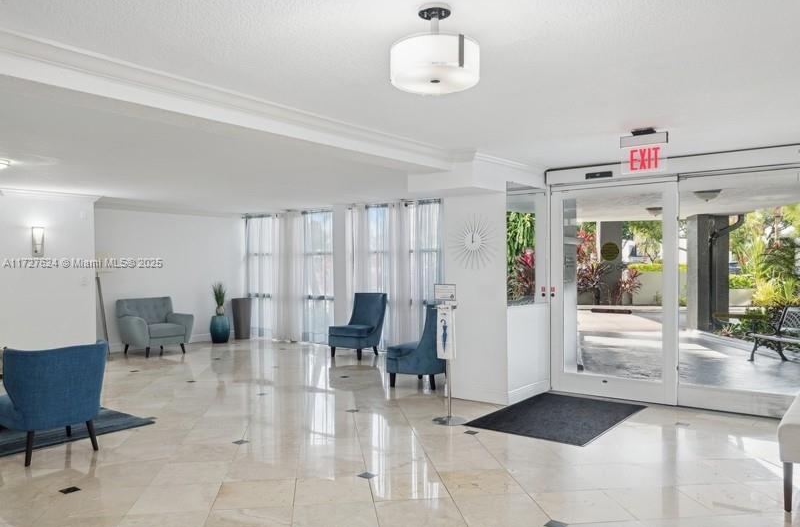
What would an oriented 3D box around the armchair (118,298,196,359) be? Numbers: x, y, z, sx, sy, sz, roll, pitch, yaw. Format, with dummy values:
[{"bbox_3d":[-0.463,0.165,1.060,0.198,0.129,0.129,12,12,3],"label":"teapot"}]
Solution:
[{"bbox_3d":[-3.932,1.026,9.712,0.870,0.870,0.790,0,-1,-45],"label":"armchair"}]

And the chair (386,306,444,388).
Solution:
[{"bbox_3d":[0.268,0.932,6.920,0.680,0.930,0.560,0,0,24],"label":"chair"}]

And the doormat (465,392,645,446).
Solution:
[{"bbox_3d":[1.486,1.383,5.512,1.035,0.012,1.645,0,0,38],"label":"doormat"}]

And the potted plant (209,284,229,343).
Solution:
[{"bbox_3d":[-3.352,0.911,11.150,0.370,1.130,0.370,0,0,0],"label":"potted plant"}]

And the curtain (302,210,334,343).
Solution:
[{"bbox_3d":[-1.427,0.218,10.432,0.770,2.360,0.100,0,0,38],"label":"curtain"}]

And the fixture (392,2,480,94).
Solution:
[{"bbox_3d":[0.146,-0.900,2.480,0.365,0.295,0.365,0,0,0],"label":"fixture"}]

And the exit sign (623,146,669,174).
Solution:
[{"bbox_3d":[1.915,-0.808,4.680,0.345,0.215,0.040,-1,-1,37],"label":"exit sign"}]

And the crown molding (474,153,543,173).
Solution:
[{"bbox_3d":[1.123,-0.976,5.911,0.085,0.095,1.470,0,0,38],"label":"crown molding"}]

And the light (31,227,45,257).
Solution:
[{"bbox_3d":[-4.723,-0.274,7.831,0.100,0.385,0.145,0,0,38],"label":"light"}]

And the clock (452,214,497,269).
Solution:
[{"bbox_3d":[0.758,-0.224,6.100,0.560,0.560,0.050,-1,-1,37],"label":"clock"}]

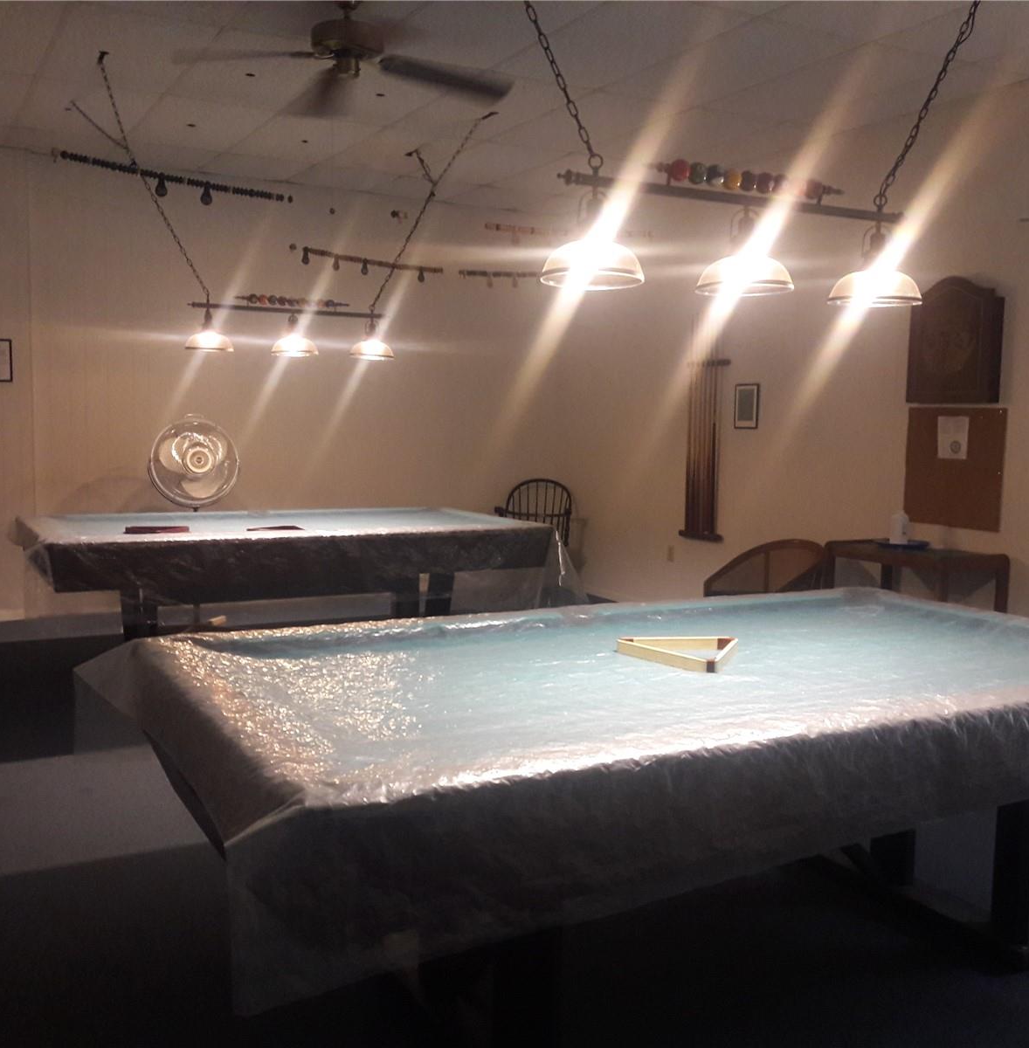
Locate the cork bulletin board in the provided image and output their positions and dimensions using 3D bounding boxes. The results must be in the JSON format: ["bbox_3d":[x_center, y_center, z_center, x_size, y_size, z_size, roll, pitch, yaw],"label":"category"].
[{"bbox_3d":[2.258,-0.288,5.815,0.020,0.610,0.606,-2,6,-29],"label":"cork bulletin board"}]

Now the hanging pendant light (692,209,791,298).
[{"bbox_3d":[0.585,-0.699,2.865,0.250,0.192,0.250,1,6,0],"label":"hanging pendant light"}]

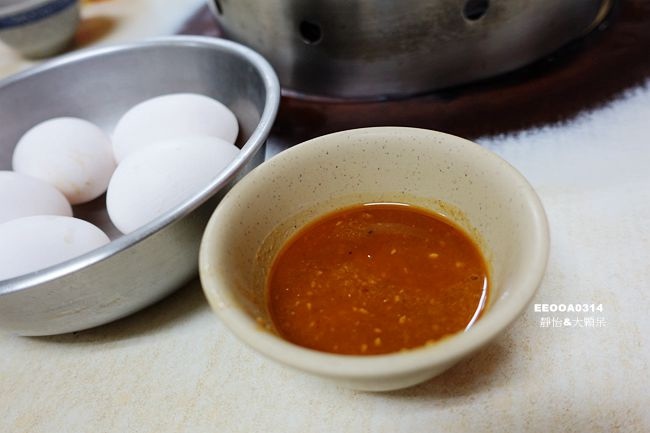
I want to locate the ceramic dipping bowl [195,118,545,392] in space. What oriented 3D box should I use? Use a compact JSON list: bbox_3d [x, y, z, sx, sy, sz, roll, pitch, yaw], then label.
[{"bbox_3d":[0.017,0.021,0.175,0.105,0.053,0.105,-6,42,5],"label":"ceramic dipping bowl"}]

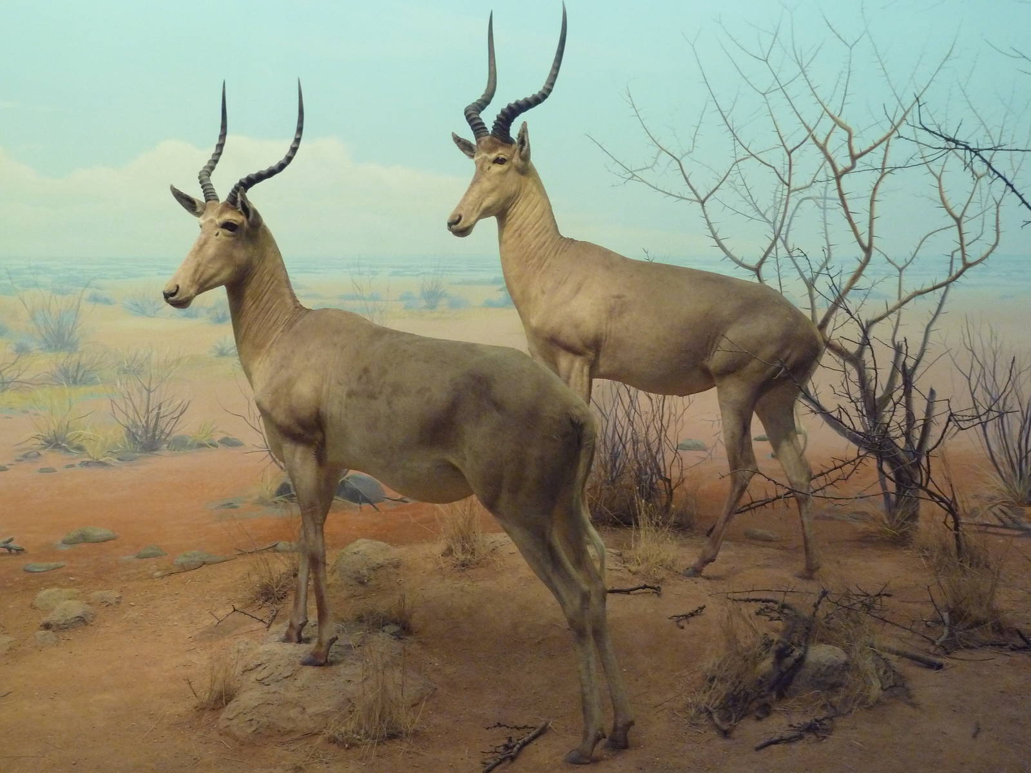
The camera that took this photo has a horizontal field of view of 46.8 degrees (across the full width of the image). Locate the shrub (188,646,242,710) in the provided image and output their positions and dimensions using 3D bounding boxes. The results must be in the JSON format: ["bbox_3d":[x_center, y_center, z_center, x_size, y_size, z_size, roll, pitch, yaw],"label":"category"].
[{"bbox_3d":[-0.838,0.814,3.320,0.145,0.165,0.125,0,6,0],"label":"shrub"}]

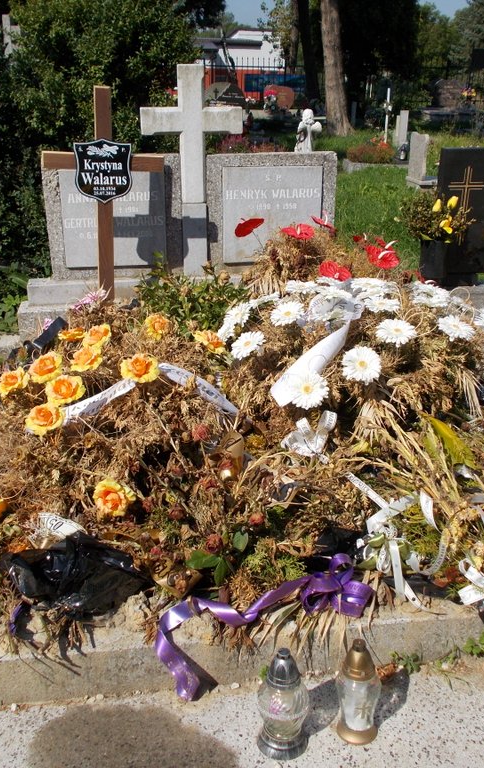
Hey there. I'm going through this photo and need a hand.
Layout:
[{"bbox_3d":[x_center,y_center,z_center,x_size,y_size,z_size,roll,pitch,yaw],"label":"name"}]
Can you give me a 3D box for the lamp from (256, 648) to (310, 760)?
[{"bbox_3d":[0.093,0.704,1.723,0.118,0.265,0.118,0,23,0],"label":"lamp"}]

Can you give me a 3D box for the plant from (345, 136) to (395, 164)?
[{"bbox_3d":[1.925,-3.468,11.520,0.720,0.360,0.600,-4,23,-9],"label":"plant"}]

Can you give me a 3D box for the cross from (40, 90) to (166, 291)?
[{"bbox_3d":[-0.650,-0.888,3.662,0.560,1.000,0.060,-4,23,-14],"label":"cross"}]

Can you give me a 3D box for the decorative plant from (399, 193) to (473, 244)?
[{"bbox_3d":[0.948,-0.807,3.729,0.350,0.240,0.290,-4,23,-9],"label":"decorative plant"}]

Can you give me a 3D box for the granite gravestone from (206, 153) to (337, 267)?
[{"bbox_3d":[0.152,-0.884,3.968,0.670,0.600,0.130,-4,23,-8],"label":"granite gravestone"}]

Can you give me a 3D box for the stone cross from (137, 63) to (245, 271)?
[{"bbox_3d":[-0.263,-1.132,4.040,0.500,1.040,0.130,-4,23,-9],"label":"stone cross"}]

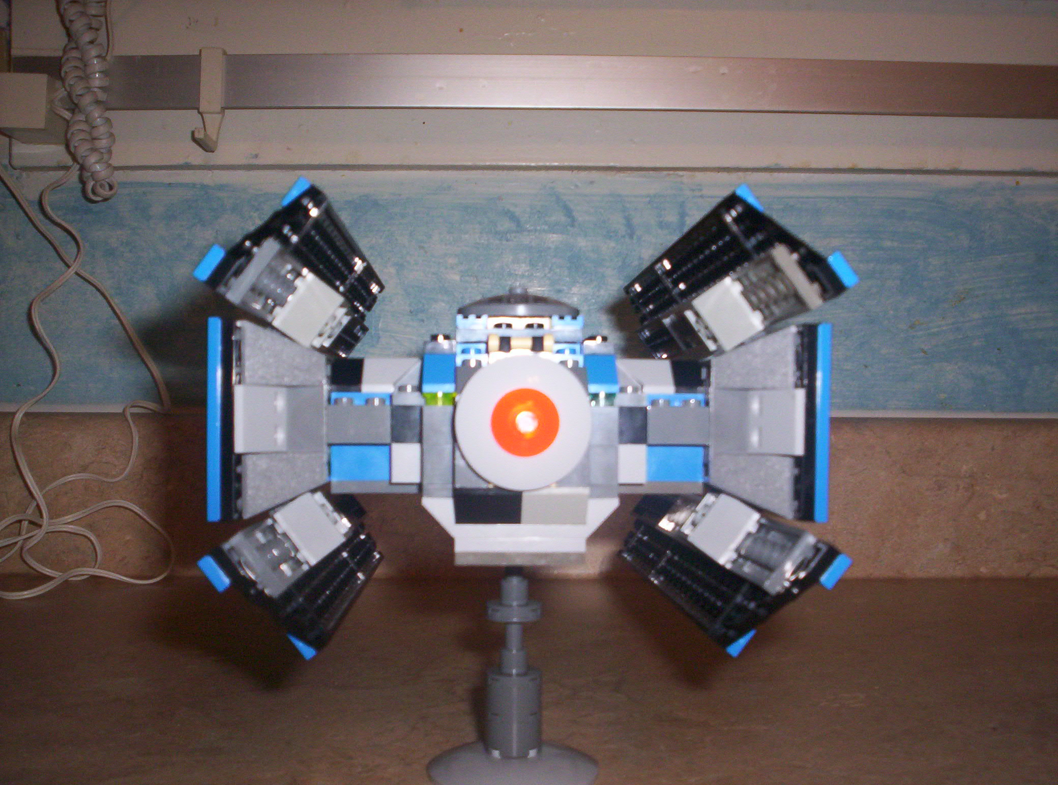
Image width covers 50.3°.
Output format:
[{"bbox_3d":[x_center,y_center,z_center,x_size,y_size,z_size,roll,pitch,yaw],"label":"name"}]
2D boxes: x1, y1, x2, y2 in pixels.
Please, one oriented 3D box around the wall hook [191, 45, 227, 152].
[{"bbox_3d":[-0.195,-0.180,0.684,0.015,0.062,0.033,0,-1,-1],"label":"wall hook"}]

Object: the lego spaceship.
[{"bbox_3d":[-0.005,0.009,0.347,0.149,0.112,0.208,0,-2,-3],"label":"lego spaceship"}]

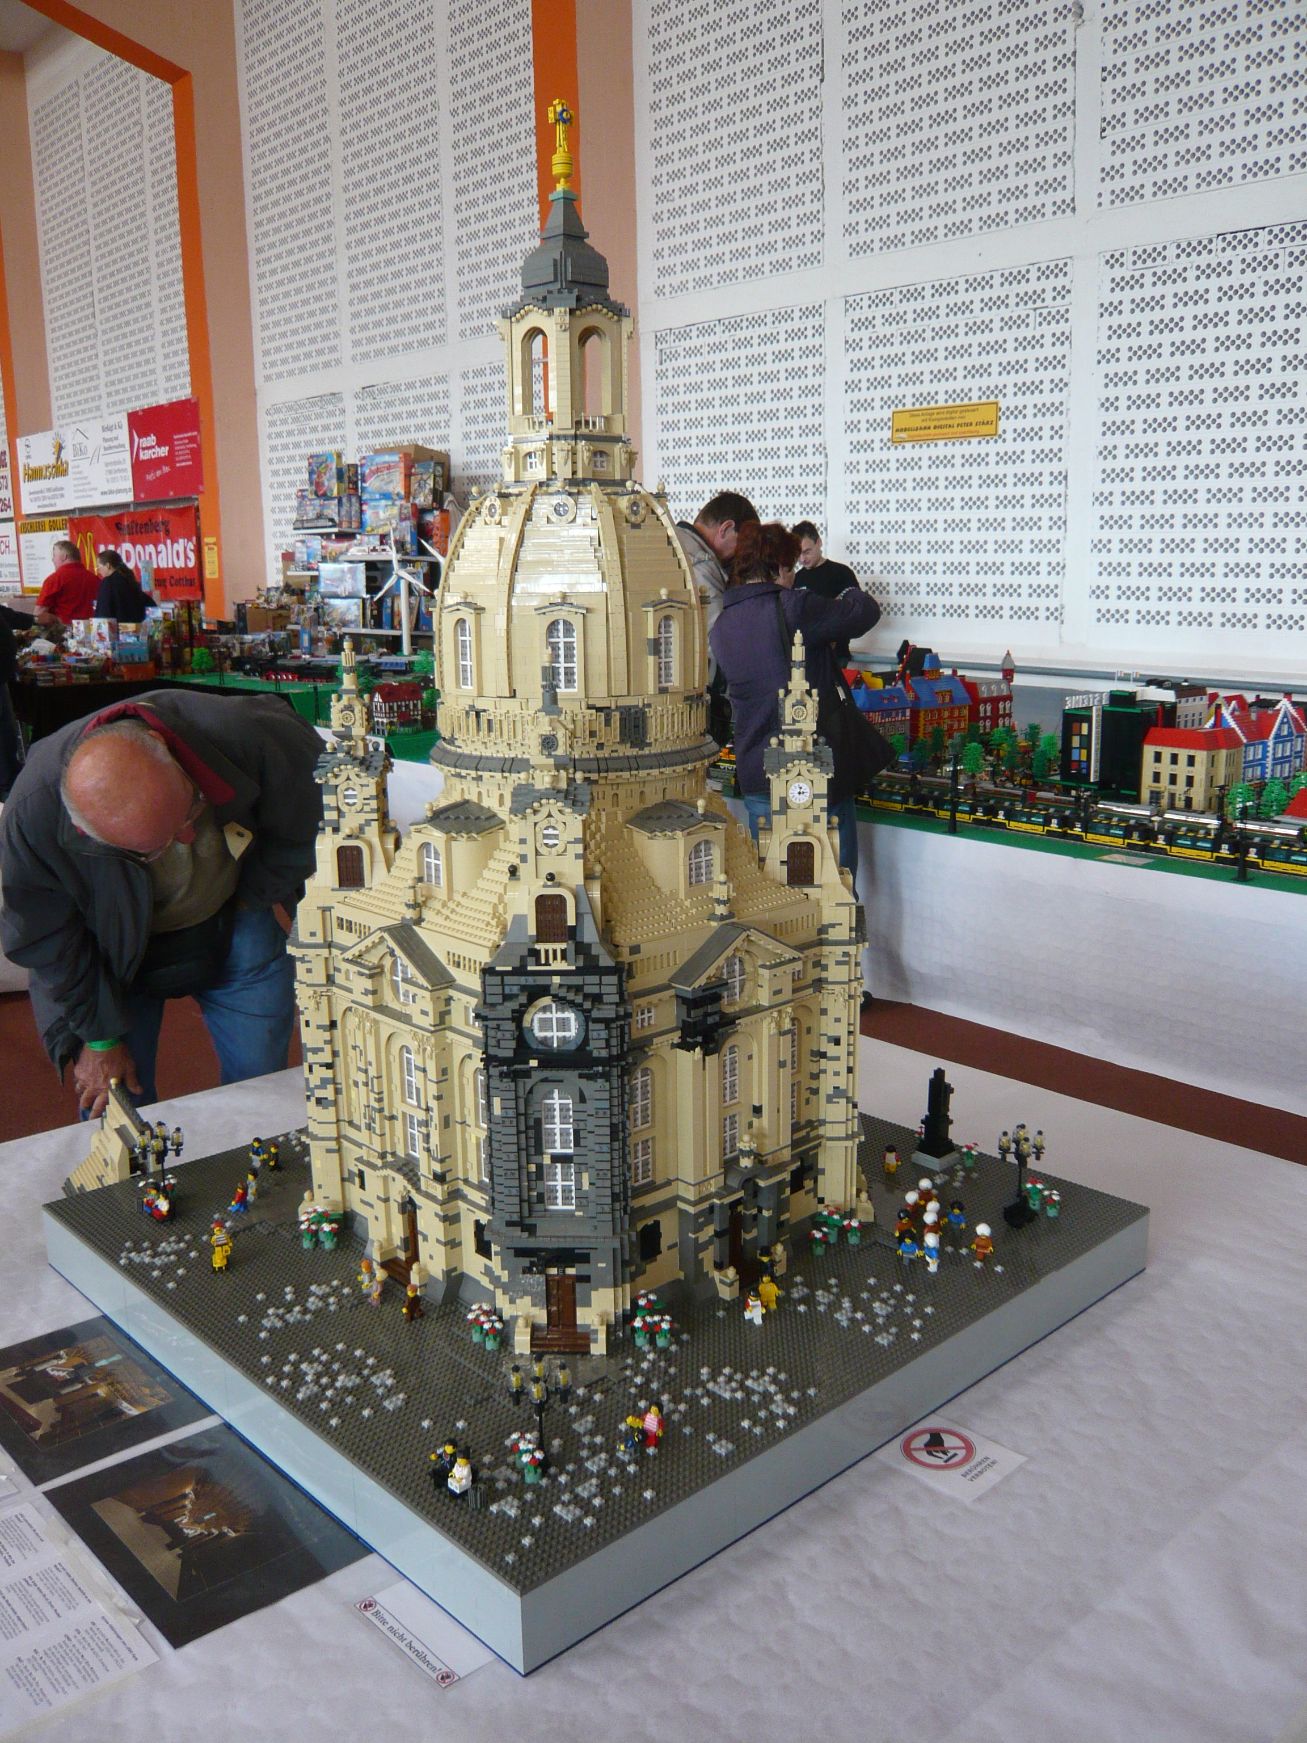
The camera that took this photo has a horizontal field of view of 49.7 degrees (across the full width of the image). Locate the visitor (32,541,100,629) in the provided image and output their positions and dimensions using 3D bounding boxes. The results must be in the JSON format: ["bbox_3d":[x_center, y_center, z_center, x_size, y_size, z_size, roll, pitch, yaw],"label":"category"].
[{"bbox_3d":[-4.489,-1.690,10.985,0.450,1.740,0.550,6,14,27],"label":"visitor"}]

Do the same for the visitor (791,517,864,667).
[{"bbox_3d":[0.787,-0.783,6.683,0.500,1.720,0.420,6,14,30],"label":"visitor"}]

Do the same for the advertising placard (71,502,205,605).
[{"bbox_3d":[-6.332,-3.815,17.043,0.040,1.020,3.950,-11,16,-40],"label":"advertising placard"}]

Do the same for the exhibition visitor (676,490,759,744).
[{"bbox_3d":[0.200,-0.436,4.987,0.550,1.760,0.520,-8,14,-29],"label":"exhibition visitor"}]

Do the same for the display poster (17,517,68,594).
[{"bbox_3d":[-8.332,-4.289,19.266,0.040,1.010,1.970,-11,16,-40],"label":"display poster"}]

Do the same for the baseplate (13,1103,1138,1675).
[{"bbox_3d":[-0.084,0.482,1.855,1.024,0.079,1.024,-11,15,-42],"label":"baseplate"}]

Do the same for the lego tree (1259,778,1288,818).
[{"bbox_3d":[1.934,-0.221,4.400,0.090,0.140,0.090,-11,16,-40],"label":"lego tree"}]

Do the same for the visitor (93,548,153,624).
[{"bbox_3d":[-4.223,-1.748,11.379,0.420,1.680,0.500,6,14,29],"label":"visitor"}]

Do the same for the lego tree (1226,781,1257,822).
[{"bbox_3d":[1.834,-0.212,4.400,0.093,0.140,0.093,-11,16,-40],"label":"lego tree"}]

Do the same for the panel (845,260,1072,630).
[{"bbox_3d":[1.703,-2.376,8.051,0.080,1.900,1.550,-11,16,-40],"label":"panel"}]

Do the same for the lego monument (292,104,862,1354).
[{"bbox_3d":[-0.103,-0.219,1.754,0.645,1.335,0.680,-11,15,-42],"label":"lego monument"}]

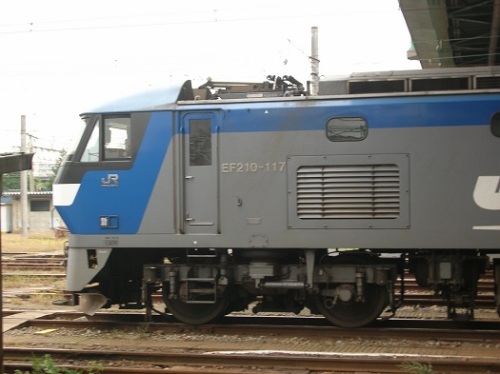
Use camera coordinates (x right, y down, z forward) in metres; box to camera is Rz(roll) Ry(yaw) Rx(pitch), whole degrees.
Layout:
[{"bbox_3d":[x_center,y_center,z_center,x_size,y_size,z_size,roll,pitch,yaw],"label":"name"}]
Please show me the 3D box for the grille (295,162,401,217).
[{"bbox_3d":[1.436,0.073,13.733,1.513,0.797,0.060,-1,-1,15],"label":"grille"}]

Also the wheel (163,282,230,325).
[{"bbox_3d":[-0.839,1.655,15.188,1.130,1.130,0.140,-1,-1,15],"label":"wheel"}]

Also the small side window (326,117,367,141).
[{"bbox_3d":[1.426,-0.844,13.744,0.605,0.363,0.050,-1,-1,15],"label":"small side window"}]

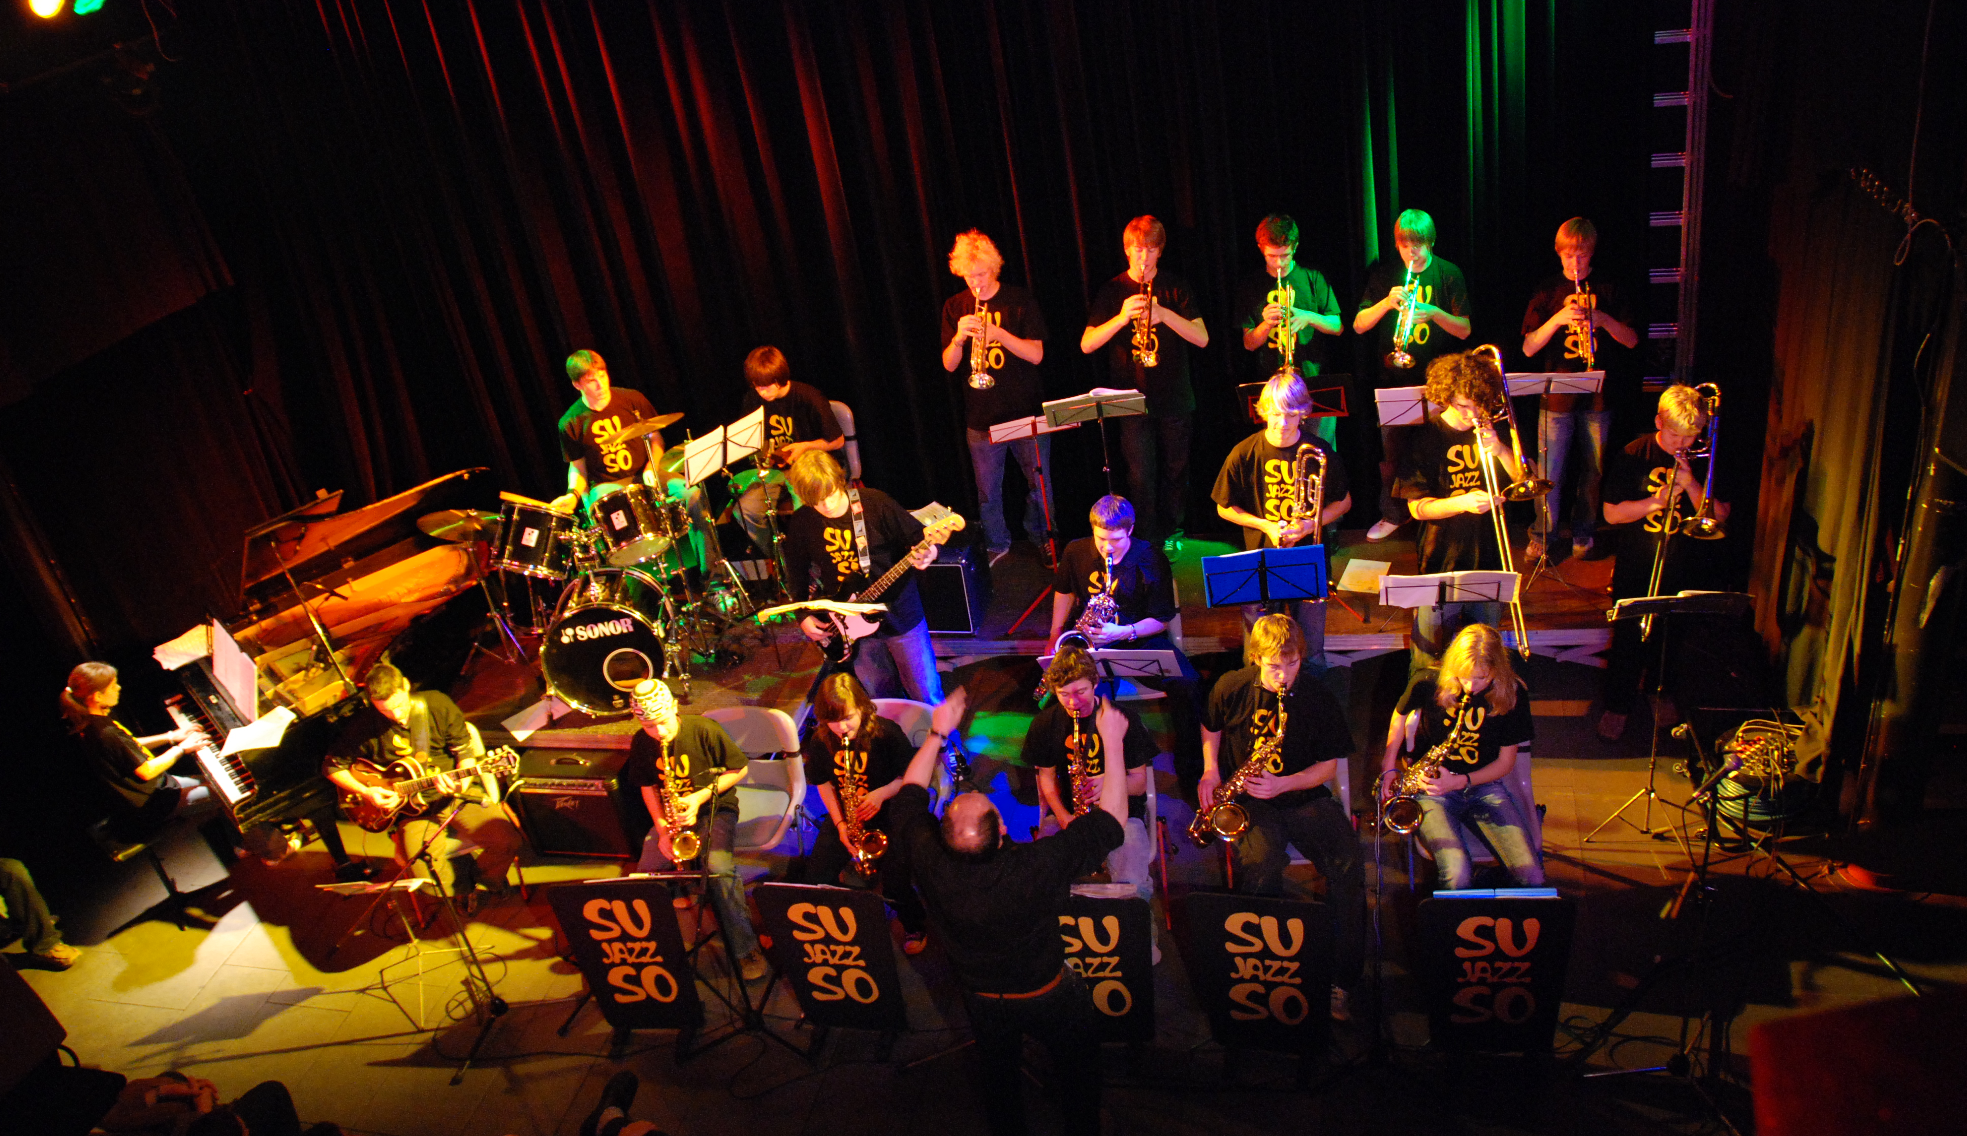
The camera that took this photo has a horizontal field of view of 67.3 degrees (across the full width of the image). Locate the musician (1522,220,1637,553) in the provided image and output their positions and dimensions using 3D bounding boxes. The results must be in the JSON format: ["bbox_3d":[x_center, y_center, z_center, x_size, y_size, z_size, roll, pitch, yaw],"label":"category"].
[{"bbox_3d":[2.828,-0.819,7.111,0.550,1.740,0.450,0,32,18],"label":"musician"}]

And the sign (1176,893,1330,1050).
[{"bbox_3d":[0.954,1.424,5.155,0.530,0.649,0.050,0,24,18],"label":"sign"}]

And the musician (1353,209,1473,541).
[{"bbox_3d":[2.059,-0.857,7.056,0.580,1.680,0.450,1,30,20],"label":"musician"}]

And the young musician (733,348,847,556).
[{"bbox_3d":[-1.136,-0.647,8.560,0.560,1.240,0.720,-2,31,14],"label":"young musician"}]

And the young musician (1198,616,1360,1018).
[{"bbox_3d":[1.180,0.897,5.667,0.600,1.340,0.880,-5,32,12],"label":"young musician"}]

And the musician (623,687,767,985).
[{"bbox_3d":[-1.154,0.969,6.055,0.550,1.250,0.800,-8,28,5],"label":"musician"}]

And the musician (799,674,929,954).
[{"bbox_3d":[-0.437,1.013,6.161,0.520,1.200,0.680,-8,32,7],"label":"musician"}]

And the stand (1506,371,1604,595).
[{"bbox_3d":[2.709,-0.421,7.082,0.470,1.130,0.420,-2,31,14],"label":"stand"}]

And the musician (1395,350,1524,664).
[{"bbox_3d":[2.140,-0.087,6.623,0.620,1.840,0.500,-9,30,2],"label":"musician"}]

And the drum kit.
[{"bbox_3d":[-1.967,-0.061,7.381,1.600,1.270,1.200,-10,28,0],"label":"drum kit"}]

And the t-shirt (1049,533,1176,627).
[{"bbox_3d":[0.652,0.119,6.919,0.560,0.580,0.360,-3,31,12],"label":"t-shirt"}]

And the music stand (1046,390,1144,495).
[{"bbox_3d":[0.650,-0.391,7.645,0.500,1.160,0.440,-6,30,7],"label":"music stand"}]

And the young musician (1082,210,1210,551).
[{"bbox_3d":[0.840,-0.839,7.336,0.590,1.800,0.450,-4,33,13],"label":"young musician"}]

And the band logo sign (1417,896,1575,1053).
[{"bbox_3d":[1.660,1.340,4.796,0.500,0.660,0.080,-2,29,15],"label":"band logo sign"}]

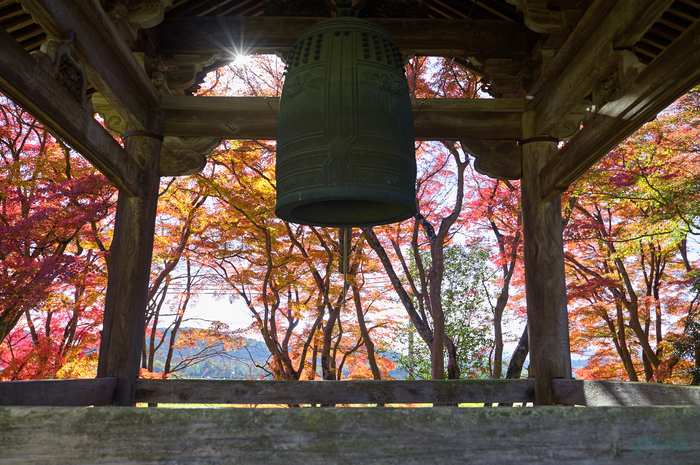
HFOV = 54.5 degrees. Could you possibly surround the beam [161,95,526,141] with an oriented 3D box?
[{"bbox_3d":[-0.045,-0.934,5.537,2.981,0.302,0.200,0,-11,-1],"label":"beam"}]

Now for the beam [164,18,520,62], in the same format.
[{"bbox_3d":[-0.052,-1.471,5.284,2.883,0.301,0.200,0,-11,-1],"label":"beam"}]

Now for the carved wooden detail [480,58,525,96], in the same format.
[{"bbox_3d":[1.268,-1.287,5.649,0.384,0.292,0.140,0,-11,-1],"label":"carved wooden detail"}]

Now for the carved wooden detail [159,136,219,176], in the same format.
[{"bbox_3d":[-1.292,-0.607,5.471,0.497,0.289,0.120,0,-11,-1],"label":"carved wooden detail"}]

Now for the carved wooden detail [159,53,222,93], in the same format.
[{"bbox_3d":[-1.323,-1.306,5.605,0.509,0.298,0.140,0,-11,-1],"label":"carved wooden detail"}]

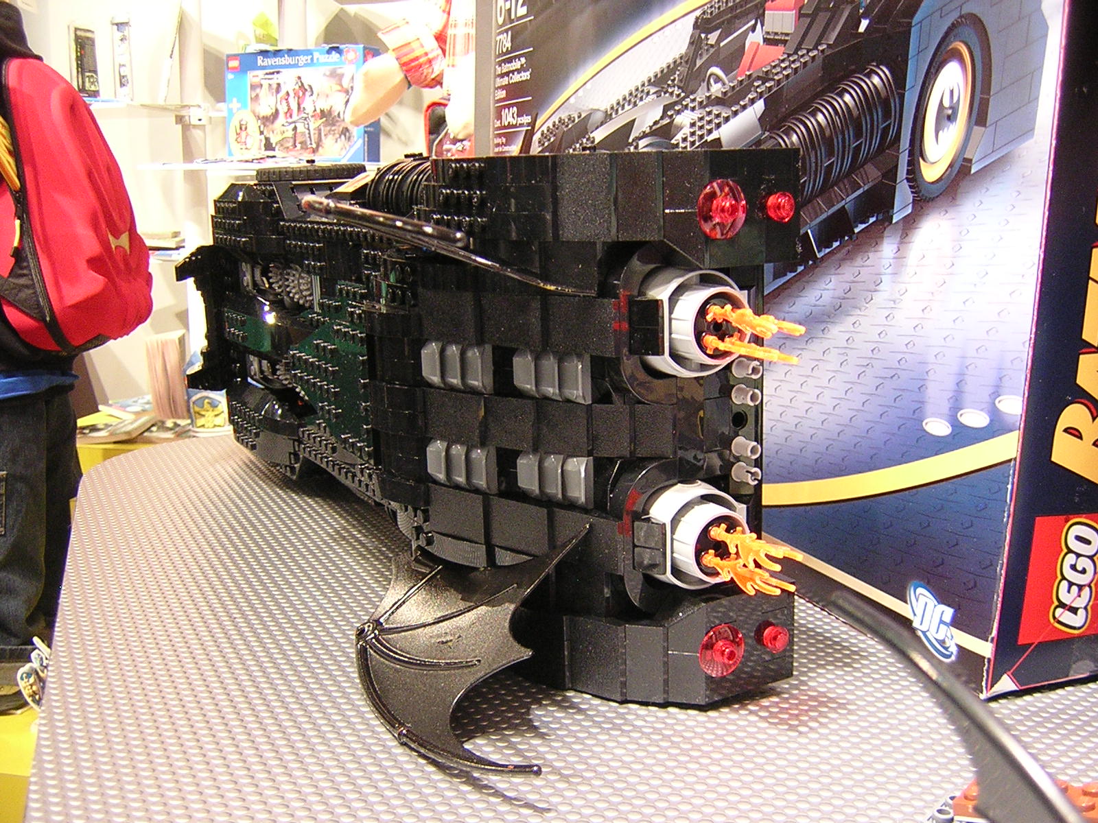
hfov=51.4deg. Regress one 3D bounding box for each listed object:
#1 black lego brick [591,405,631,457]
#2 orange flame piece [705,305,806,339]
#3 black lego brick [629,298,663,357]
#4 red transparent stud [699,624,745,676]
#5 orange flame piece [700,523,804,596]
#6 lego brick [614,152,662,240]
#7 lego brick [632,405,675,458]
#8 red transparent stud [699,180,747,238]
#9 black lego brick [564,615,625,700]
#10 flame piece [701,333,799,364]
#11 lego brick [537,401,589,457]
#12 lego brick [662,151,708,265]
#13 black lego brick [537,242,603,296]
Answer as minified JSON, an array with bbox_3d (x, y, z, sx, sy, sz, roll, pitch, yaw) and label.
[{"bbox_3d":[0.020,0.005,0.341,0.012,0.016,0.009,1,12,12],"label":"black lego brick"},{"bbox_3d":[0.053,-0.024,0.300,0.009,0.006,0.037,-8,13,-30],"label":"orange flame piece"},{"bbox_3d":[0.029,-0.024,0.322,0.010,0.016,0.007,3,12,24],"label":"black lego brick"},{"bbox_3d":[0.051,0.071,0.333,0.016,0.016,0.006,-8,13,-29],"label":"red transparent stud"},{"bbox_3d":[0.057,0.041,0.317,0.011,0.015,0.034,-8,13,-29],"label":"orange flame piece"},{"bbox_3d":[0.025,-0.060,0.316,0.013,0.024,0.010,0,11,9],"label":"lego brick"},{"bbox_3d":[0.029,0.005,0.337,0.010,0.016,0.016,-8,13,-30],"label":"lego brick"},{"bbox_3d":[0.047,-0.054,0.308,0.016,0.016,0.006,-8,13,-29],"label":"red transparent stud"},{"bbox_3d":[0.013,0.074,0.347,0.010,0.024,0.024,-8,13,-30],"label":"black lego brick"},{"bbox_3d":[0.053,-0.017,0.302,0.009,0.005,0.036,-8,13,-30],"label":"flame piece"},{"bbox_3d":[0.007,0.004,0.347,0.018,0.016,0.010,5,13,31],"label":"lego brick"},{"bbox_3d":[0.035,-0.055,0.314,0.010,0.032,0.016,-8,13,-30],"label":"lego brick"},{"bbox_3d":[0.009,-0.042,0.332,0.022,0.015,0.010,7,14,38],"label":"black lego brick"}]

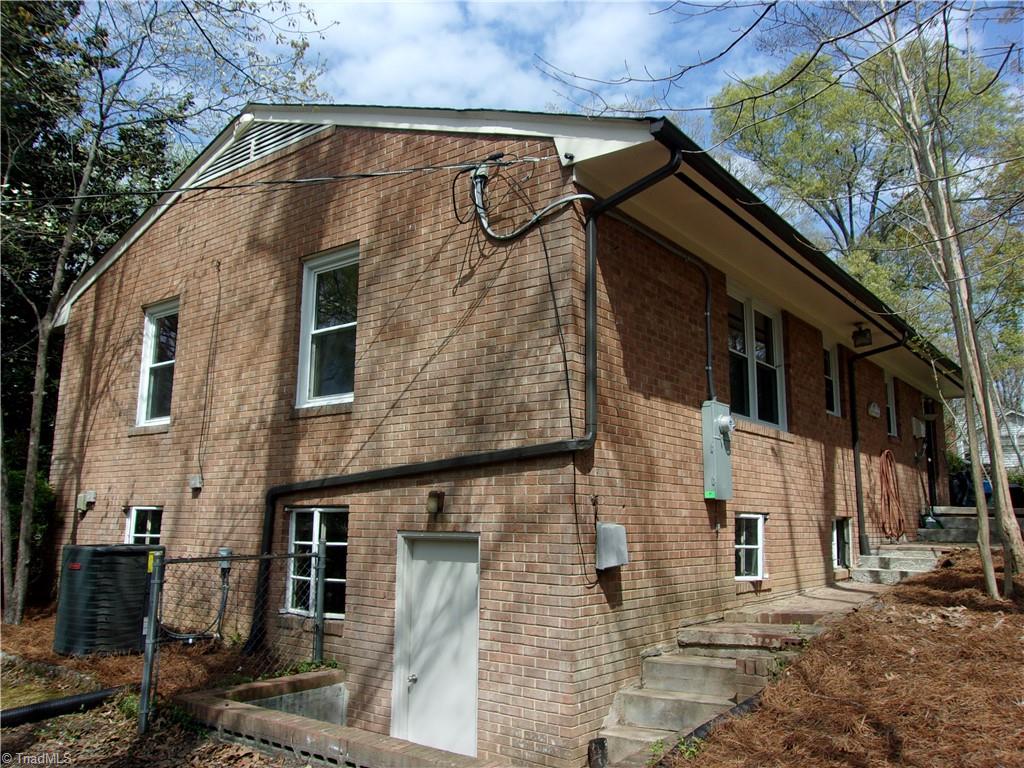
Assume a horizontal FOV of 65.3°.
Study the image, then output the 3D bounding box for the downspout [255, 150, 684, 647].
[{"bbox_3d":[-0.637,0.390,6.335,4.280,3.710,0.370,-7,-12,38],"label":"downspout"}]

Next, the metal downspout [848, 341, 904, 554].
[{"bbox_3d":[4.917,0.841,10.534,0.760,2.830,0.120,-7,-12,38],"label":"metal downspout"}]

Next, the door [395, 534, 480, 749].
[{"bbox_3d":[-0.561,2.199,6.143,0.900,2.050,0.120,-7,-13,38],"label":"door"}]

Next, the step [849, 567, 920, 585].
[{"bbox_3d":[4.925,2.486,10.307,0.900,0.165,0.380,-7,-13,38],"label":"step"}]

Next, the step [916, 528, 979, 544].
[{"bbox_3d":[7.203,2.471,12.993,1.050,0.200,0.350,-7,-12,38],"label":"step"}]

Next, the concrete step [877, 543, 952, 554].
[{"bbox_3d":[5.513,2.314,11.027,0.940,0.145,0.370,-7,-13,38],"label":"concrete step"}]

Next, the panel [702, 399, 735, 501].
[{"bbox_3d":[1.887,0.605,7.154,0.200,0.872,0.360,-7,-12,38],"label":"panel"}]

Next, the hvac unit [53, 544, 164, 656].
[{"bbox_3d":[-3.757,1.996,7.474,0.720,0.935,0.700,-7,-12,38],"label":"hvac unit"}]

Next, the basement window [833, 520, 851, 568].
[{"bbox_3d":[4.208,2.058,10.319,0.120,0.625,0.890,-7,-13,38],"label":"basement window"}]

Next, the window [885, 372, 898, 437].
[{"bbox_3d":[6.167,0.371,13.125,0.110,0.970,0.730,-7,-13,38],"label":"window"}]

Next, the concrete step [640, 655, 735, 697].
[{"bbox_3d":[1.399,2.161,5.956,0.720,0.205,0.360,-7,-13,38],"label":"concrete step"}]

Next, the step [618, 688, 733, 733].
[{"bbox_3d":[1.167,2.242,5.452,0.840,0.215,0.300,-7,-12,38],"label":"step"}]

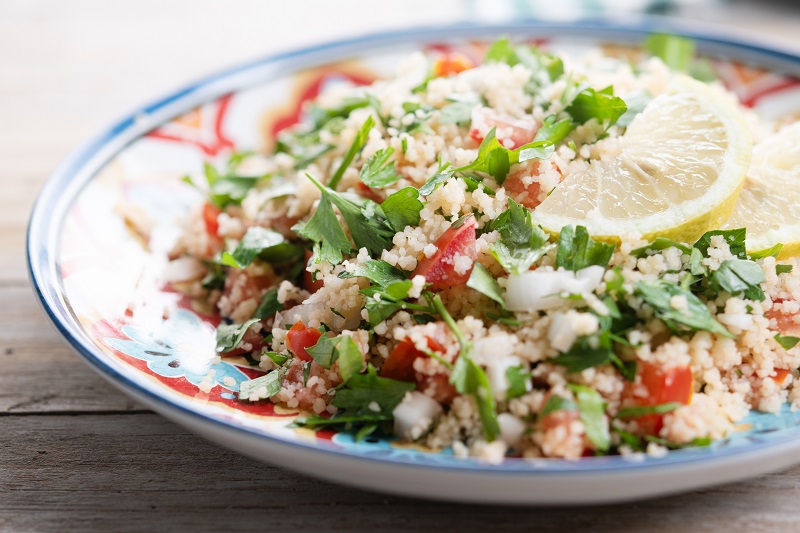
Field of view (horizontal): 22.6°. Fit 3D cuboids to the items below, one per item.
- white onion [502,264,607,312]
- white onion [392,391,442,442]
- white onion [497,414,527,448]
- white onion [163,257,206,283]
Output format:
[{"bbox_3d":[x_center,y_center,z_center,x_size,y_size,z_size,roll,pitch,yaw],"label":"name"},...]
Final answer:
[{"bbox_3d":[0.037,0.005,0.476,0.024,0.009,0.011,-2,28,0],"label":"white onion"},{"bbox_3d":[0.004,0.033,0.448,0.011,0.009,0.009,-2,28,0],"label":"white onion"},{"bbox_3d":[0.025,0.037,0.442,0.007,0.006,0.006,-2,28,0],"label":"white onion"},{"bbox_3d":[-0.057,0.001,0.531,0.012,0.005,0.007,-2,28,0],"label":"white onion"}]

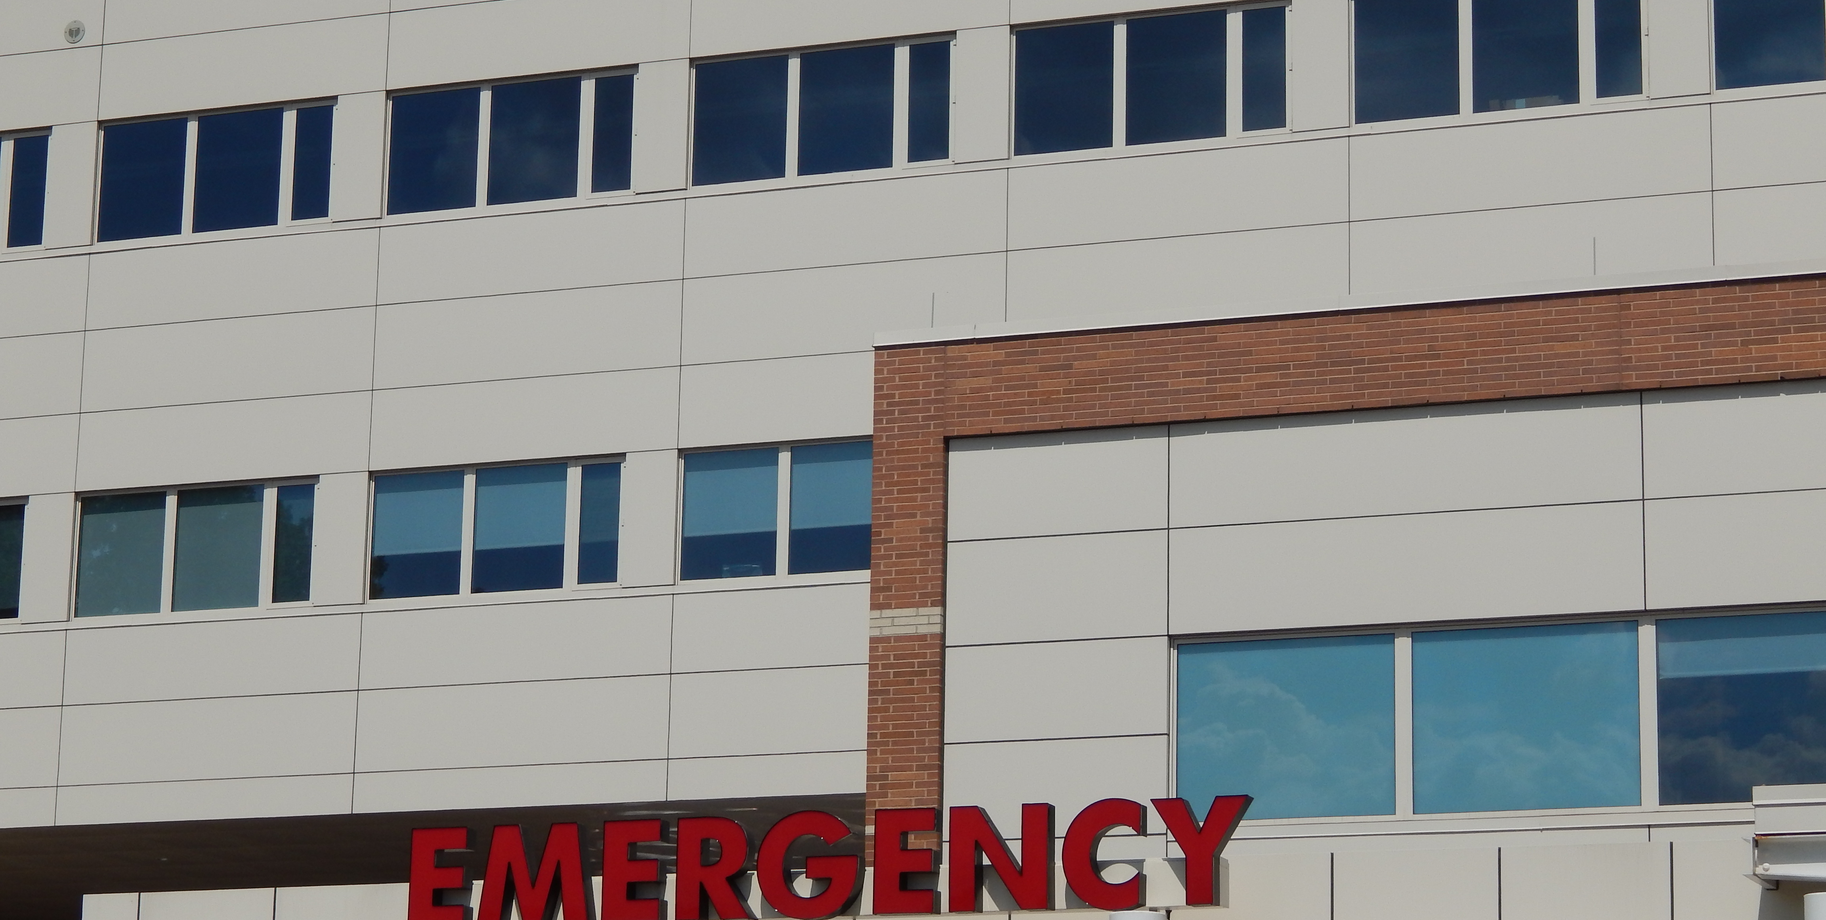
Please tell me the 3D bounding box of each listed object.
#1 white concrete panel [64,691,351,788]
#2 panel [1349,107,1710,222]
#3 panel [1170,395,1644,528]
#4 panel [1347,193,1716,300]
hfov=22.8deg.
[{"bbox_3d":[-7.955,3.169,51.258,3.820,0.932,0.100,-4,-14,21],"label":"white concrete panel"},{"bbox_3d":[6.388,-3.055,47.017,3.823,0.935,0.100,-4,-14,21],"label":"panel"},{"bbox_3d":[3.826,0.024,35.341,3.796,0.845,0.100,-4,-14,21],"label":"panel"},{"bbox_3d":[6.349,-2.114,46.634,3.800,0.975,0.100,-4,-14,21],"label":"panel"}]

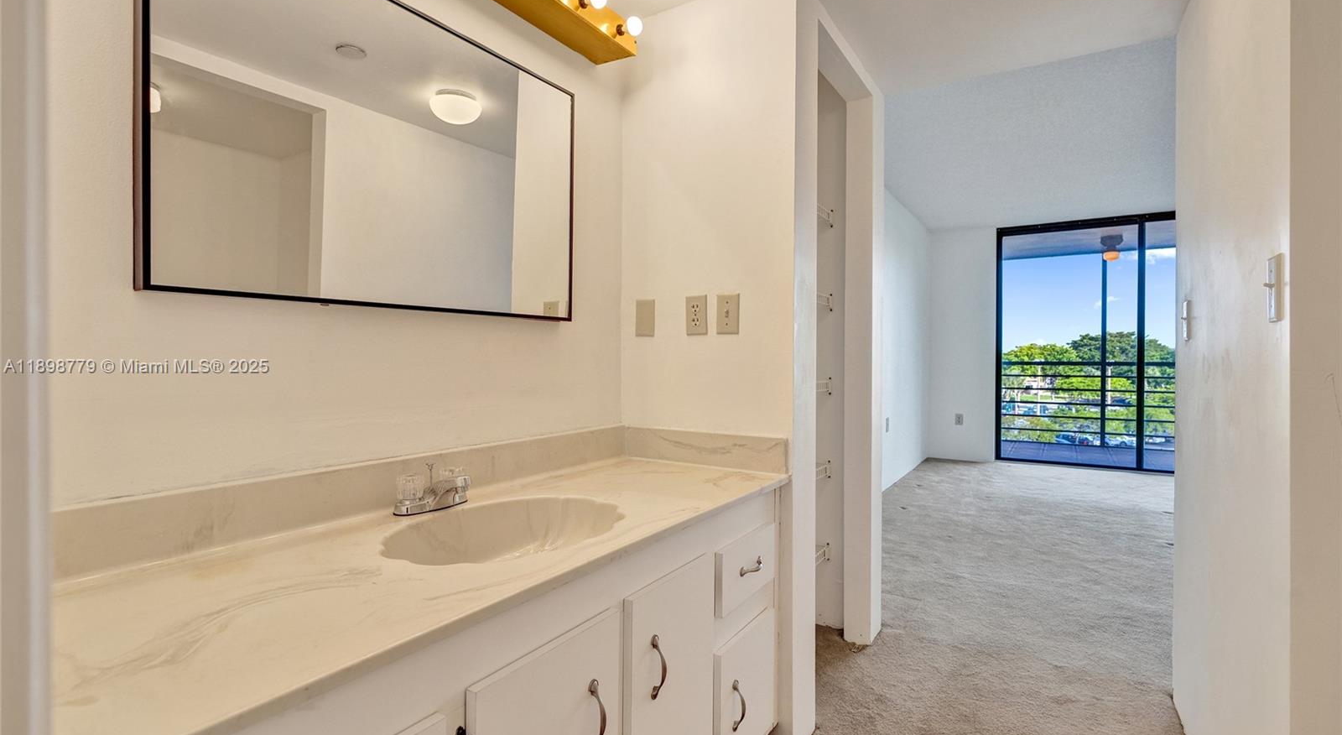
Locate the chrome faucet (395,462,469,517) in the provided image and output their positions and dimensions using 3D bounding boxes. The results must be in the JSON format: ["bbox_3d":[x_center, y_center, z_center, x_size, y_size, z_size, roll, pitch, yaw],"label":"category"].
[{"bbox_3d":[-0.449,0.241,1.197,0.141,0.091,0.155,1,1,33],"label":"chrome faucet"}]

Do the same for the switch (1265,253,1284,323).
[{"bbox_3d":[1.039,-0.133,1.031,0.016,0.114,0.070,1,1,33],"label":"switch"}]

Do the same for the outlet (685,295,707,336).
[{"bbox_3d":[0.076,-0.149,1.728,0.070,0.114,0.008,1,1,33],"label":"outlet"}]

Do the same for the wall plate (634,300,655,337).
[{"bbox_3d":[-0.078,-0.150,1.828,0.070,0.114,0.007,1,1,33],"label":"wall plate"}]

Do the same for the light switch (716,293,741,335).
[{"bbox_3d":[0.159,-0.148,1.670,0.070,0.114,0.013,1,1,33],"label":"light switch"}]

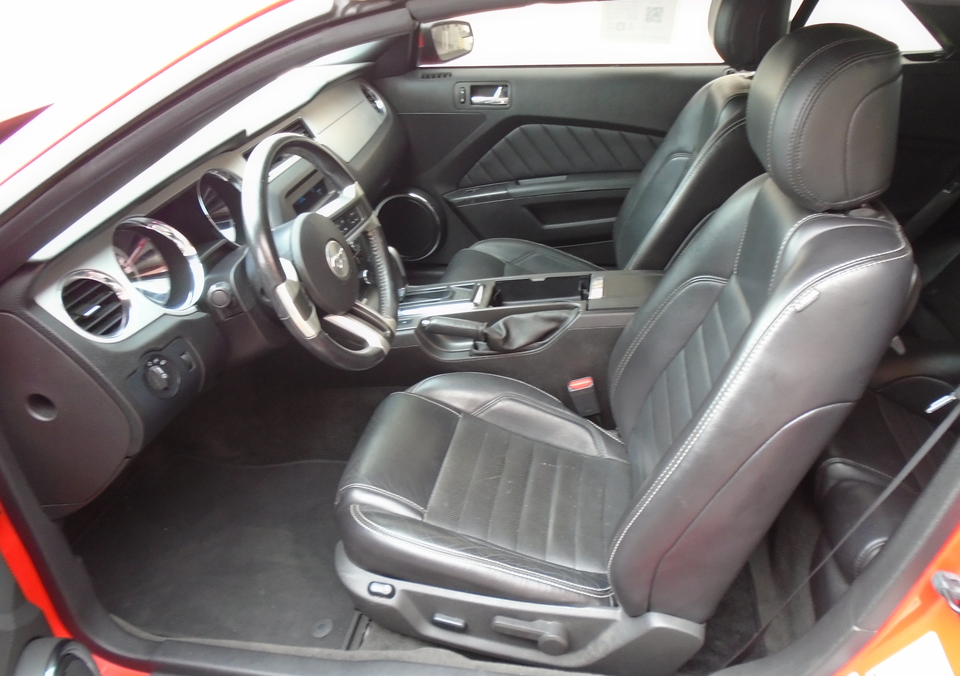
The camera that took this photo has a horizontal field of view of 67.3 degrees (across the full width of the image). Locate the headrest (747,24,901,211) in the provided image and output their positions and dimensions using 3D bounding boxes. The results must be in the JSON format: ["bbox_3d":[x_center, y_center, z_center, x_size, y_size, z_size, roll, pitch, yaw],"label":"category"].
[{"bbox_3d":[0.407,-0.286,0.902,0.150,0.195,0.265,3,30,10],"label":"headrest"}]

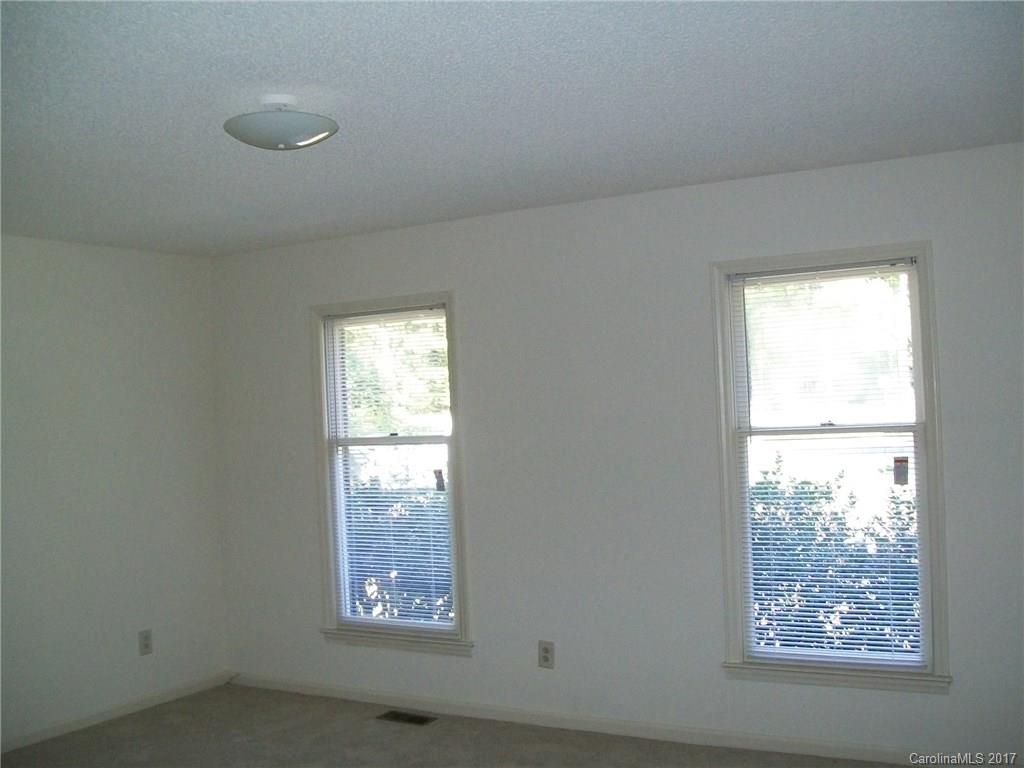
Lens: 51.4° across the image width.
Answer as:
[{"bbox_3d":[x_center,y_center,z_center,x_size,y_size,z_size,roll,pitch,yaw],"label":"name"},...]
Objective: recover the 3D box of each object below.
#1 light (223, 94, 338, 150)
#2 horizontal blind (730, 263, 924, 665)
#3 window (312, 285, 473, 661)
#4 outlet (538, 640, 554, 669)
[{"bbox_3d":[-0.665,-0.752,3.078,0.335,0.146,0.335,-2,-1,0],"label":"light"},{"bbox_3d":[1.285,0.329,4.331,0.770,1.635,0.040,-3,-1,30],"label":"horizontal blind"},{"bbox_3d":[-0.634,0.461,5.421,0.940,1.790,0.100,-3,-1,30],"label":"window"},{"bbox_3d":[0.158,1.261,4.949,0.076,0.121,0.010,-3,-1,30],"label":"outlet"}]

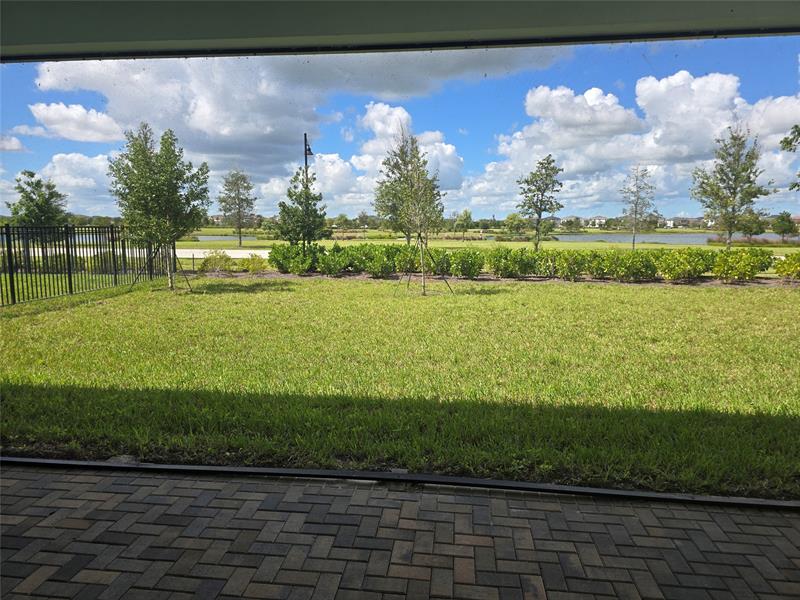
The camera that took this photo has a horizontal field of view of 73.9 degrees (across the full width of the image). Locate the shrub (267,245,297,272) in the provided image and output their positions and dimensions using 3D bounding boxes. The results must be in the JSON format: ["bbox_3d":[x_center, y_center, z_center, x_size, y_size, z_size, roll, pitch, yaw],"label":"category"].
[{"bbox_3d":[-4.181,-1.455,18.752,1.058,0.990,1.027,2,8,10],"label":"shrub"}]

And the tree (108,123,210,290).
[{"bbox_3d":[-6.279,-2.362,13.599,2.610,4.205,2.479,-3,9,-24],"label":"tree"}]

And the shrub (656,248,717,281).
[{"bbox_3d":[8.452,-1.042,15.734,1.780,0.962,1.200,2,8,9],"label":"shrub"}]

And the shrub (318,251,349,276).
[{"bbox_3d":[-2.121,-1.148,16.900,0.954,0.849,0.954,-1,8,-7],"label":"shrub"}]

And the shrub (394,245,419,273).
[{"bbox_3d":[0.259,-1.394,18.162,0.960,1.000,0.960,0,8,1],"label":"shrub"}]

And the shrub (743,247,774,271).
[{"bbox_3d":[11.356,-1.241,16.907,1.113,0.909,1.080,2,8,10],"label":"shrub"}]

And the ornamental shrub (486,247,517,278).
[{"bbox_3d":[3.268,-1.199,17.112,0.966,0.999,0.973,2,8,10],"label":"ornamental shrub"}]

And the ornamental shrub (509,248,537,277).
[{"bbox_3d":[4.062,-1.227,17.625,0.995,0.947,0.922,2,8,10],"label":"ornamental shrub"}]

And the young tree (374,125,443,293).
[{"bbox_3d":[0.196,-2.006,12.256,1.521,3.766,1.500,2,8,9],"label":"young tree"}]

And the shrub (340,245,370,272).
[{"bbox_3d":[-1.536,-1.413,18.294,1.115,0.990,1.115,0,8,-5],"label":"shrub"}]

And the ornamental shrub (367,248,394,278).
[{"bbox_3d":[-0.596,-1.158,16.258,0.831,0.954,0.900,2,8,9],"label":"ornamental shrub"}]

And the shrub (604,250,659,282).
[{"bbox_3d":[7.007,-1.022,16.088,1.634,0.969,1.178,2,8,10],"label":"shrub"}]

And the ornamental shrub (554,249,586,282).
[{"bbox_3d":[5.136,-1.026,15.943,0.960,0.916,0.960,3,8,18],"label":"ornamental shrub"}]

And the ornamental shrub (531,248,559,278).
[{"bbox_3d":[4.479,-1.127,16.362,0.776,0.914,0.850,2,8,9],"label":"ornamental shrub"}]

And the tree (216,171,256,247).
[{"bbox_3d":[-12.924,-7.272,42.012,3.162,6.151,3.067,2,8,10],"label":"tree"}]

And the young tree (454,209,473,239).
[{"bbox_3d":[6.550,-7.745,54.828,1.801,3.340,1.800,2,8,9],"label":"young tree"}]

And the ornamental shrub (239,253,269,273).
[{"bbox_3d":[-4.984,-1.288,18.081,0.990,0.654,0.950,2,8,9],"label":"ornamental shrub"}]

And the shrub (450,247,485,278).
[{"bbox_3d":[2.091,-1.113,16.387,1.048,0.947,1.048,1,8,7],"label":"shrub"}]

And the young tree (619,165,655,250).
[{"bbox_3d":[15.084,-5.820,33.898,2.227,5.502,2.200,2,8,9],"label":"young tree"}]

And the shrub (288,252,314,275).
[{"bbox_3d":[-3.169,-1.170,17.102,0.812,0.714,0.850,2,8,9],"label":"shrub"}]

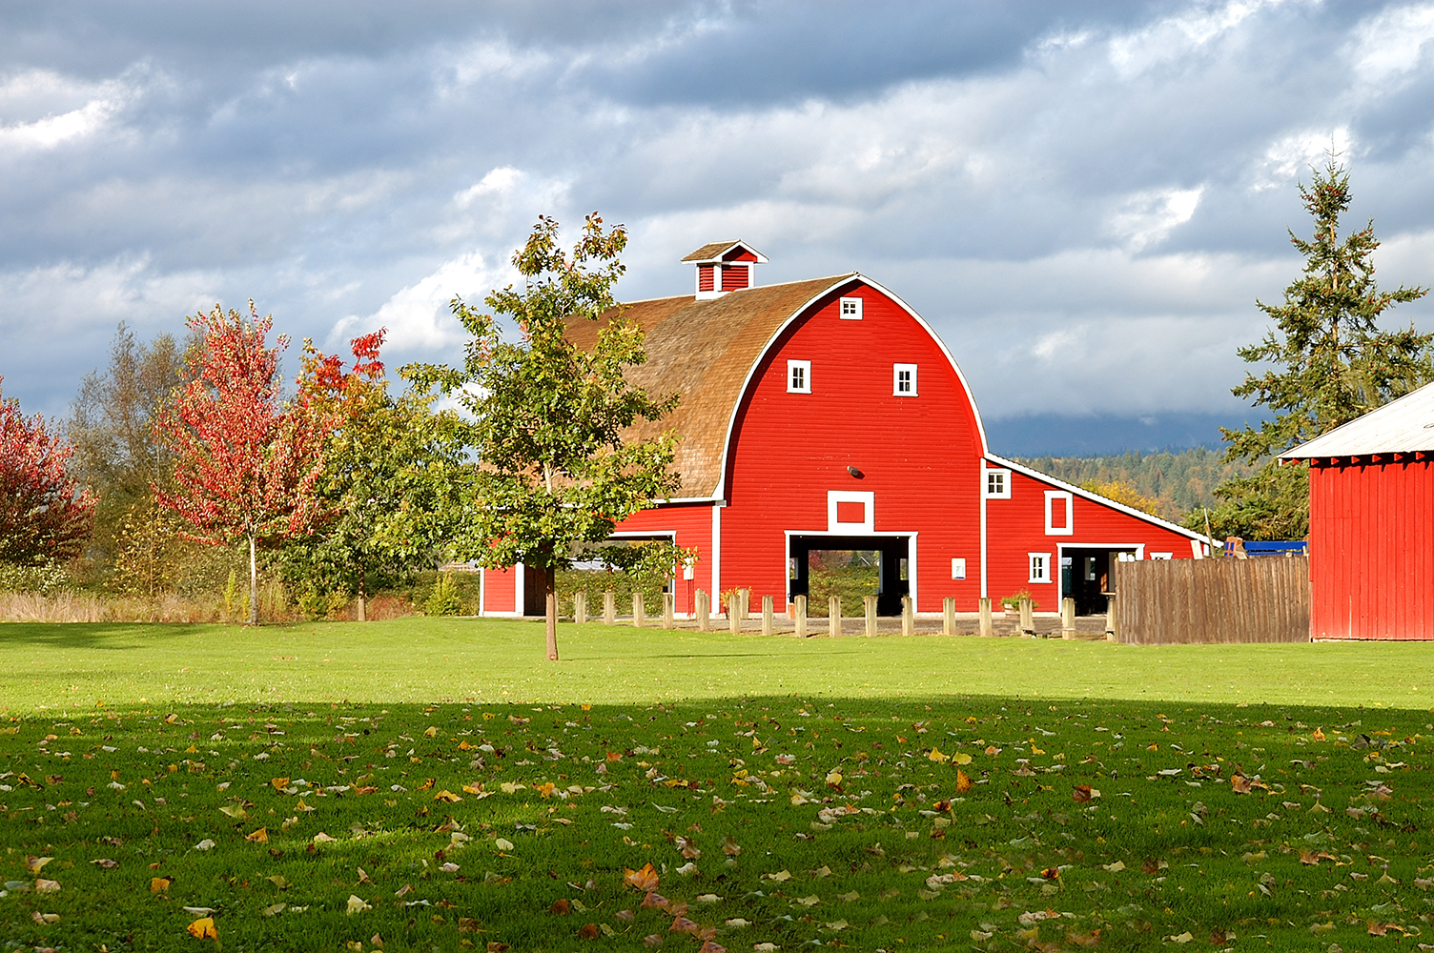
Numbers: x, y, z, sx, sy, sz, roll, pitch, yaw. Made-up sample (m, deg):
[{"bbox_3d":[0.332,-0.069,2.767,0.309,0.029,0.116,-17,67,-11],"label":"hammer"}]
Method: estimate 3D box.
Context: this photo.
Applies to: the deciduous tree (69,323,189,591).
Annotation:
[{"bbox_3d":[-20.970,-0.299,150.152,4.600,10.496,4.600,0,-2,0],"label":"deciduous tree"}]

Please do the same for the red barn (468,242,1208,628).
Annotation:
[{"bbox_3d":[3.898,-1.400,130.398,18.150,11.536,15.400,1,-2,-30],"label":"red barn"}]

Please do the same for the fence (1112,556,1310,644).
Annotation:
[{"bbox_3d":[9.708,2.435,82.350,0.140,1.700,6.200,1,-2,-30],"label":"fence"}]

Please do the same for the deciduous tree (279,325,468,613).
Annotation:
[{"bbox_3d":[-9.974,-0.059,122.124,5.400,8.579,5.200,0,-2,0],"label":"deciduous tree"}]

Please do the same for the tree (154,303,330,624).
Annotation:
[{"bbox_3d":[-12.957,-0.342,114.127,4.800,8.787,4.800,0,-2,0],"label":"tree"}]

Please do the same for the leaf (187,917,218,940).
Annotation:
[{"bbox_3d":[-2.035,1.785,16.500,0.128,0.085,0.085,0,-2,0],"label":"leaf"}]

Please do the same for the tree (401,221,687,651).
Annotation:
[{"bbox_3d":[-2.815,-0.646,68.105,4.400,7.274,4.400,0,-2,0],"label":"tree"}]

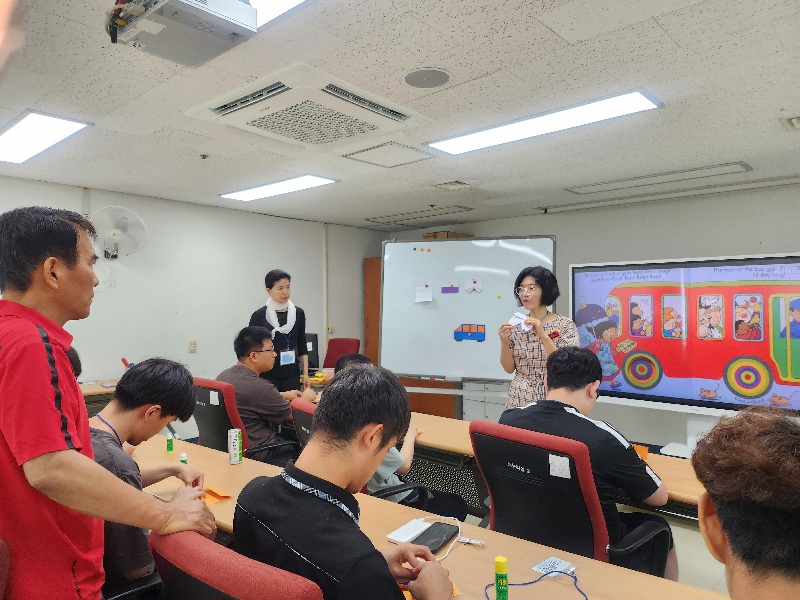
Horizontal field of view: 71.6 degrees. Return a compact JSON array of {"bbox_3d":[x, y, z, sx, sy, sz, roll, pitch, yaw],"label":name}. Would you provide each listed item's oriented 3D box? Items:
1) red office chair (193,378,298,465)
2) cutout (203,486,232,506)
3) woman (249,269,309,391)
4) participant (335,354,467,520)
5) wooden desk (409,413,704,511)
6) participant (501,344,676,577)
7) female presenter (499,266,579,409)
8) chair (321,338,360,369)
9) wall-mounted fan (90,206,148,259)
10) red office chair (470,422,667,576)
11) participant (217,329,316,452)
[{"bbox_3d":[-0.877,0.918,3.287,0.600,0.920,0.600,-1,-1,41],"label":"red office chair"},{"bbox_3d":[-0.606,0.623,1.769,0.130,0.020,0.100,-1,-1,41],"label":"cutout"},{"bbox_3d":[-0.863,0.580,3.932,0.460,1.600,0.320,0,-1,-25],"label":"woman"},{"bbox_3d":[-0.036,0.811,2.642,0.580,1.120,0.750,-1,-1,41],"label":"participant"},{"bbox_3d":[0.506,1.009,2.455,1.800,0.720,0.500,-1,-1,41],"label":"wooden desk"},{"bbox_3d":[0.739,0.764,2.041,0.600,1.200,0.750,-1,-1,41],"label":"participant"},{"bbox_3d":[0.768,0.592,3.105,0.480,1.570,0.420,0,-1,34],"label":"female presenter"},{"bbox_3d":[-0.659,0.929,6.023,0.580,0.960,0.580,0,-1,37],"label":"chair"},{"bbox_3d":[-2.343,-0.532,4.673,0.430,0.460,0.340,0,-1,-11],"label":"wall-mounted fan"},{"bbox_3d":[0.593,0.903,1.995,0.600,0.920,0.600,-1,-1,41],"label":"red office chair"},{"bbox_3d":[-0.785,0.763,3.288,0.720,1.230,0.560,0,-1,-29],"label":"participant"}]

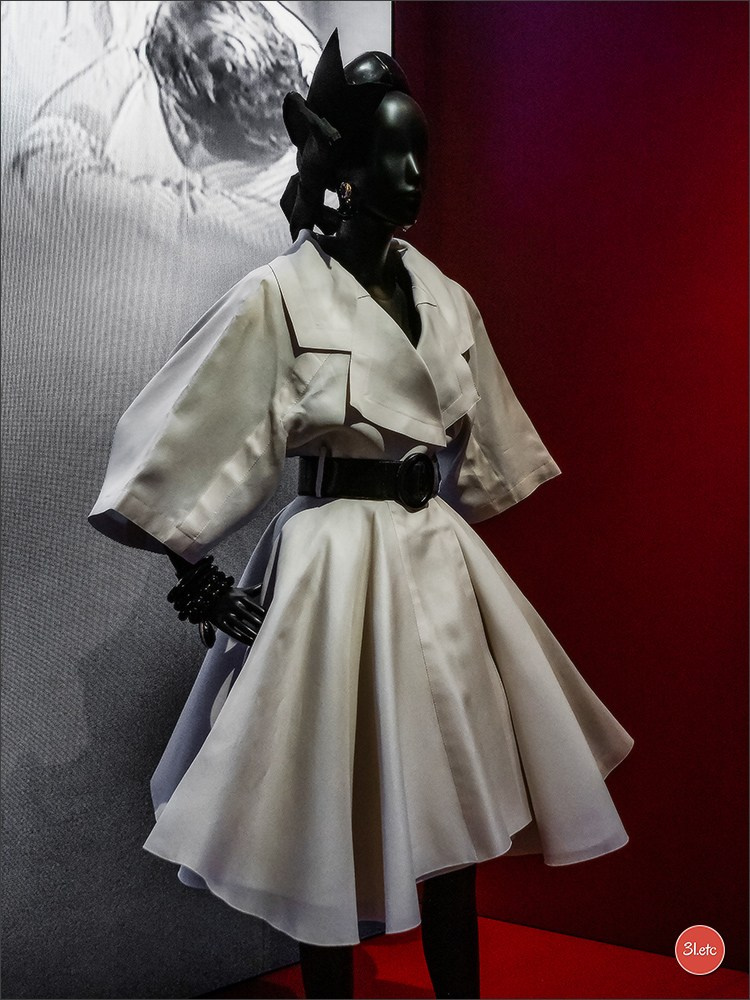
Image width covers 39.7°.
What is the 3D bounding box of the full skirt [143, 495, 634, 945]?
[{"bbox_3d":[0.000,0.252,1.780,0.710,0.570,0.760,4,6,44],"label":"full skirt"}]

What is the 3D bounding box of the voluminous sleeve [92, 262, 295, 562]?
[{"bbox_3d":[-0.255,-0.138,1.537,0.280,0.425,0.280,4,6,44],"label":"voluminous sleeve"}]

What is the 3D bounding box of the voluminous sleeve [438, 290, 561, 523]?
[{"bbox_3d":[0.181,-0.168,1.929,0.260,0.425,0.270,4,6,44],"label":"voluminous sleeve"}]

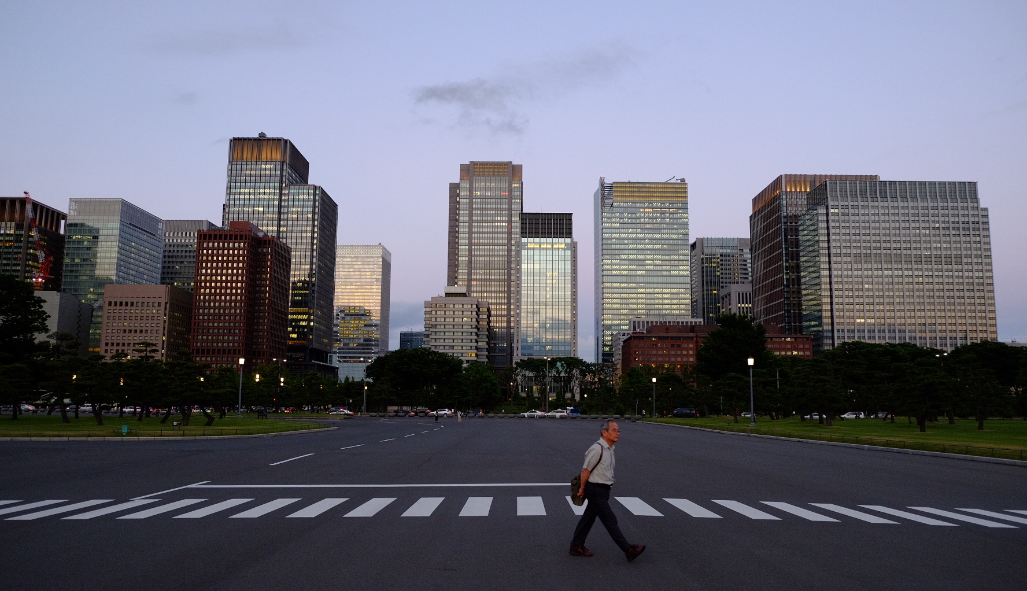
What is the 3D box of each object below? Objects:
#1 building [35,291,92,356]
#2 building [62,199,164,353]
[{"bbox_3d":[-277.825,32.551,462.523,25.000,64.500,42.000,1,-8,0],"label":"building"},{"bbox_3d":[-309.834,7.296,594.664,38.500,150.000,71.000,1,-8,0],"label":"building"}]

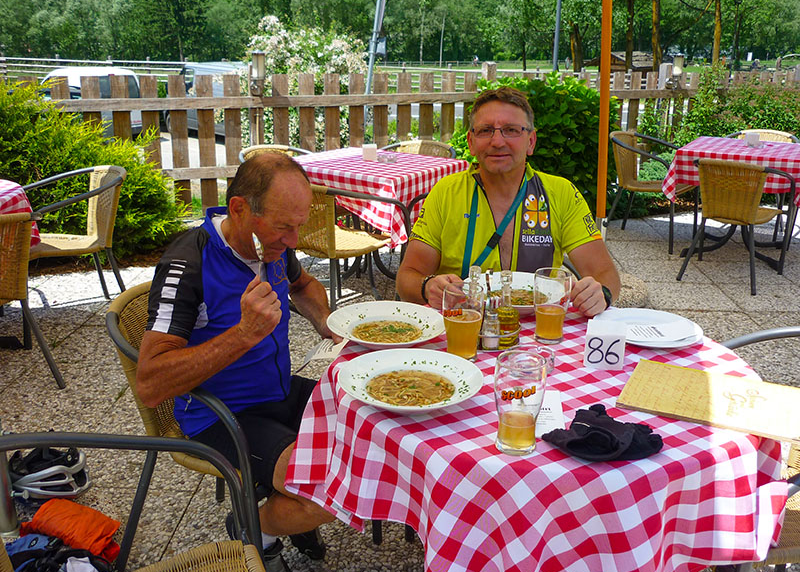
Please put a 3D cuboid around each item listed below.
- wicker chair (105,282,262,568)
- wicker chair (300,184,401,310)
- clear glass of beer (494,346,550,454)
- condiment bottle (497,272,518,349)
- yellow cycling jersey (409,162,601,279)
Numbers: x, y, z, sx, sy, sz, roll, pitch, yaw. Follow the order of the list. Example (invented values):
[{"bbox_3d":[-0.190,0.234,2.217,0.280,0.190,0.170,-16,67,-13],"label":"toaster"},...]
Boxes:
[{"bbox_3d":[-0.413,0.413,1.999,0.600,0.755,0.560,10,19,29],"label":"wicker chair"},{"bbox_3d":[-0.332,-0.180,3.883,0.560,0.755,0.600,14,22,38],"label":"wicker chair"},{"bbox_3d":[0.196,0.195,1.262,0.083,0.158,0.083,0,18,0],"label":"clear glass of beer"},{"bbox_3d":[0.239,0.048,1.681,0.049,0.170,0.049,0,18,0],"label":"condiment bottle"},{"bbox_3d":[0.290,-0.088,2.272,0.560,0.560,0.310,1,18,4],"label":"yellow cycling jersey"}]

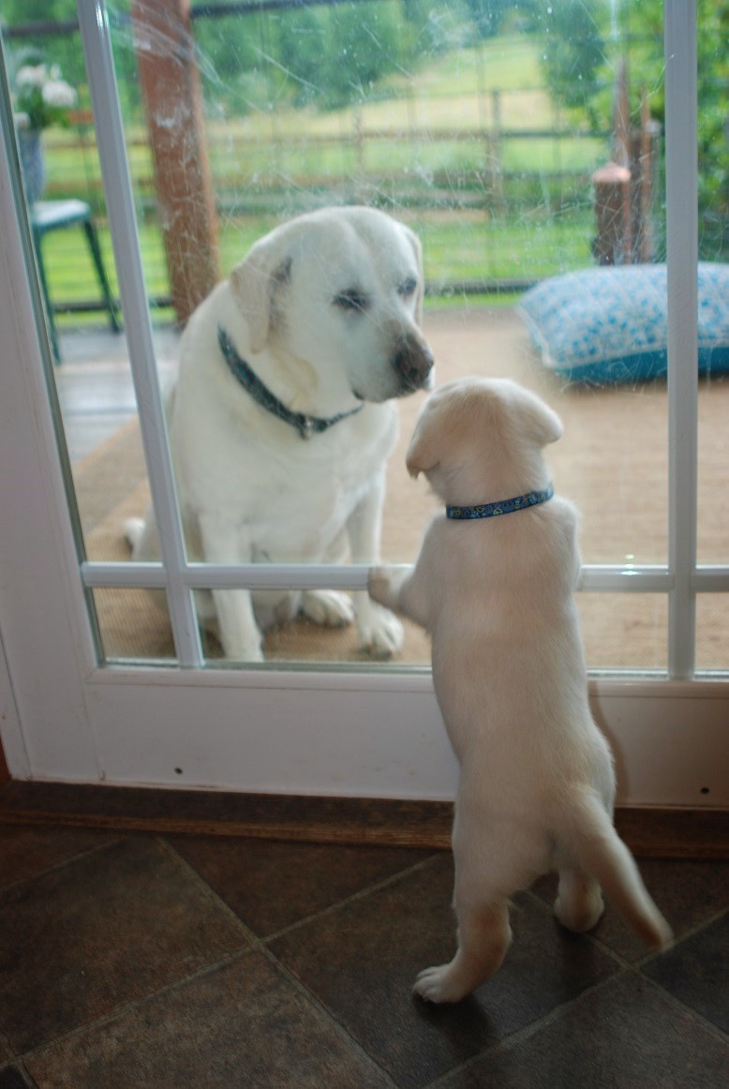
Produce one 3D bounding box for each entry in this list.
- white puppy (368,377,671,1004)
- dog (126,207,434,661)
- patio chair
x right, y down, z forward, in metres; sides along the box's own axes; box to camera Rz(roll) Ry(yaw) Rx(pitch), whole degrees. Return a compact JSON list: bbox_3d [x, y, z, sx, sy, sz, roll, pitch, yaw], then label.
[{"bbox_3d":[0.155,0.147,1.385,0.300,0.635,0.370,-4,22,3],"label":"white puppy"},{"bbox_3d":[-0.201,-0.200,2.193,0.440,0.750,0.740,-10,22,-14],"label":"dog"},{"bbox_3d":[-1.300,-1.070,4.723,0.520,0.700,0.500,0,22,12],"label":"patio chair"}]

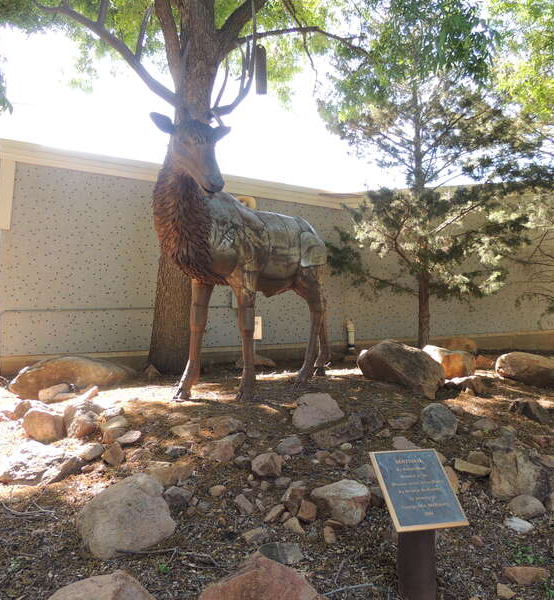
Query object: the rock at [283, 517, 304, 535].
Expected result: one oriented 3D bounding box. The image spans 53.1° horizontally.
[{"bbox_3d":[0.102,1.315,3.234,0.128,0.085,0.100,0,0,2],"label":"rock"}]

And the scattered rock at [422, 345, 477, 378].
[{"bbox_3d":[1.974,0.732,6.500,0.660,0.370,0.480,0,0,17],"label":"scattered rock"}]

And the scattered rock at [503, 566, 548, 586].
[{"bbox_3d":[1.313,1.461,2.930,0.250,0.085,0.160,-2,-2,24],"label":"scattered rock"}]

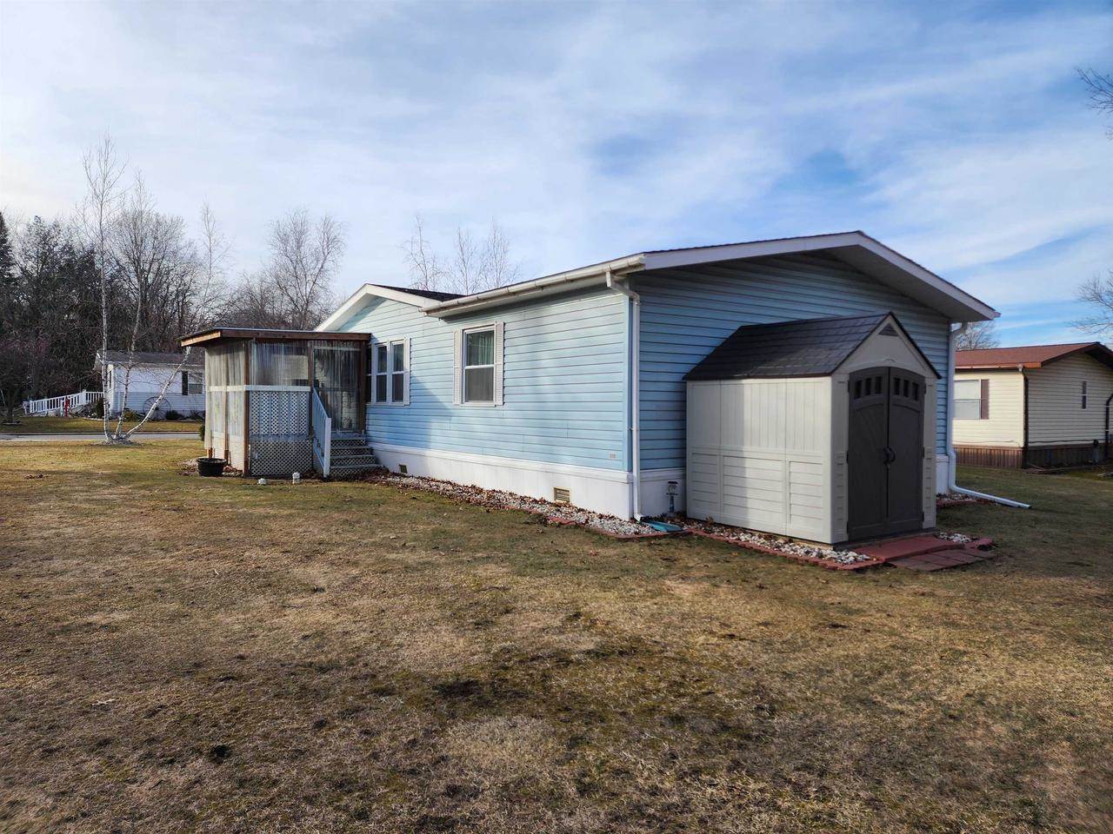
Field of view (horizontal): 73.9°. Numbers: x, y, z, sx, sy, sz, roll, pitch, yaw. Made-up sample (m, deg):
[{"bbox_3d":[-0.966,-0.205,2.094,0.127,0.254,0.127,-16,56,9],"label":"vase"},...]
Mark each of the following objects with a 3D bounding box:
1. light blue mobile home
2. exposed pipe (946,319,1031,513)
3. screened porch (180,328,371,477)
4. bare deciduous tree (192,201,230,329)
[{"bbox_3d":[-0.123,-0.877,18.499,9.050,4.300,16.850,-1,1,-35],"label":"light blue mobile home"},{"bbox_3d":[8.143,-0.118,13.911,0.500,3.470,1.520,-1,1,-35],"label":"exposed pipe"},{"bbox_3d":[-6.985,-0.390,18.273,3.250,3.200,4.950,-1,1,-35],"label":"screened porch"},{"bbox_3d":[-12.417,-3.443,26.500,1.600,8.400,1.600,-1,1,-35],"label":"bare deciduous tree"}]

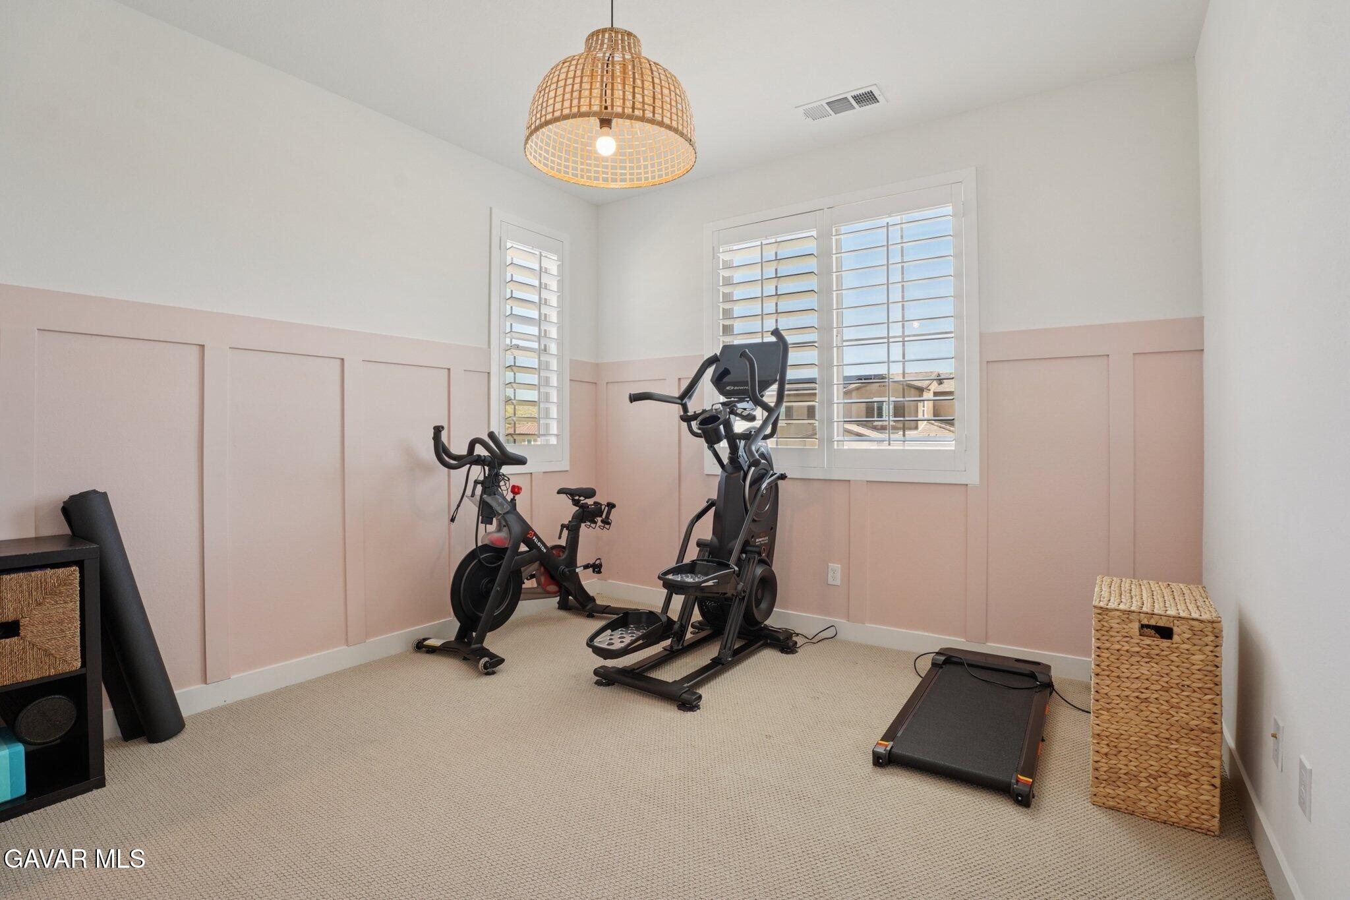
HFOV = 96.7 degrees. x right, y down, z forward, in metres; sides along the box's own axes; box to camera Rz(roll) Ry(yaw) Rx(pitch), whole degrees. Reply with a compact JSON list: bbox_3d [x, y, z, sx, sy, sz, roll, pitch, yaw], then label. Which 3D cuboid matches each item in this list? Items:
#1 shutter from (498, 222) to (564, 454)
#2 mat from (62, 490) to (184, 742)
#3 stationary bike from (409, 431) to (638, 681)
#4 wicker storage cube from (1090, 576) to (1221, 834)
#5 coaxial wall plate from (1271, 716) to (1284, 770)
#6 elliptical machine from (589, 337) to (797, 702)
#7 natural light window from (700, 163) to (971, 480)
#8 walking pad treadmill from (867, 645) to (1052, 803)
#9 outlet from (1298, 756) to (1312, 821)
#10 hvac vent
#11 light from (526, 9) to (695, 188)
[{"bbox_3d":[-0.890,-0.668,3.832,0.055,1.458,0.499,1,2,38],"label":"shutter"},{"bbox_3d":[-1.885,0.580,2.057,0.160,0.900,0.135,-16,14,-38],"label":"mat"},{"bbox_3d":[-0.806,0.475,3.514,0.570,1.190,1.200,1,1,37],"label":"stationary bike"},{"bbox_3d":[1.568,0.790,1.980,0.300,0.620,0.460,1,1,36],"label":"wicker storage cube"},{"bbox_3d":[1.523,0.746,1.523,0.015,0.117,0.073,1,1,34],"label":"coaxial wall plate"},{"bbox_3d":[0.082,0.251,2.959,0.680,1.660,1.120,1,1,35],"label":"elliptical machine"},{"bbox_3d":[0.863,-0.635,3.438,1.564,1.598,0.090,1,1,31],"label":"natural light window"},{"bbox_3d":[1.203,1.043,2.413,0.485,0.105,1.070,1,1,35],"label":"walking pad treadmill"},{"bbox_3d":[1.402,0.755,1.340,0.012,0.117,0.073,1,1,34],"label":"outlet"},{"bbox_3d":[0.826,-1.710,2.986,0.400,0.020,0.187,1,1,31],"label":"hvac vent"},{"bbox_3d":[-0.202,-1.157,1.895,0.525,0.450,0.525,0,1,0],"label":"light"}]

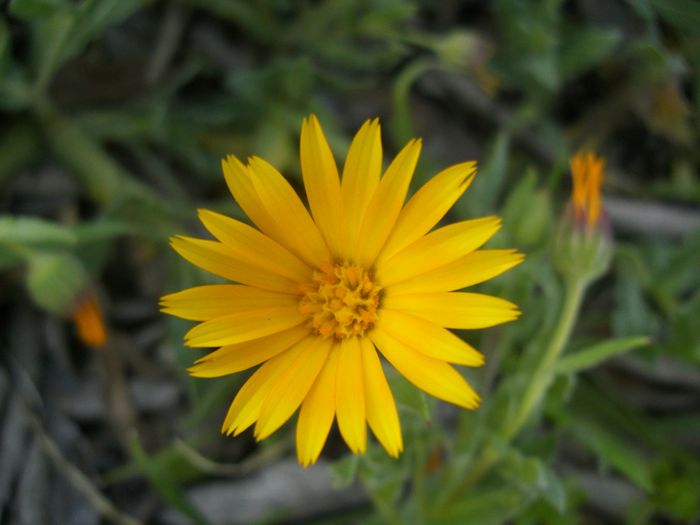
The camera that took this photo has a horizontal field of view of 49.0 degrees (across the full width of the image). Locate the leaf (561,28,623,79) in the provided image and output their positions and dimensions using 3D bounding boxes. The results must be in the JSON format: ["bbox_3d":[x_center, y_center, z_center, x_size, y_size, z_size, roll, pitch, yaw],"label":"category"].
[{"bbox_3d":[0.066,-0.057,0.210,0.018,0.005,0.009,-34,53,13],"label":"leaf"}]

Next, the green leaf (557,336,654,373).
[{"bbox_3d":[0.050,0.018,0.151,0.019,0.004,0.005,-16,52,6],"label":"green leaf"}]

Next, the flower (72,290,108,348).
[{"bbox_3d":[-0.053,0.012,0.156,0.006,0.011,0.006,-25,18,0],"label":"flower"}]

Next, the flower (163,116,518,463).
[{"bbox_3d":[-0.001,0.004,0.103,0.048,0.014,0.046,0,83,0],"label":"flower"}]

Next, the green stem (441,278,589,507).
[{"bbox_3d":[0.035,0.029,0.162,0.006,0.069,0.006,19,35,0],"label":"green stem"}]

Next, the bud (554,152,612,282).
[{"bbox_3d":[0.043,-0.008,0.141,0.011,0.024,0.011,1,21,0],"label":"bud"}]

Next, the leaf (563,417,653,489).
[{"bbox_3d":[0.063,0.046,0.186,0.031,0.005,0.007,39,54,-13],"label":"leaf"}]

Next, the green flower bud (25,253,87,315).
[{"bbox_3d":[-0.056,0.004,0.147,0.011,0.011,0.012,-39,96,0],"label":"green flower bud"}]

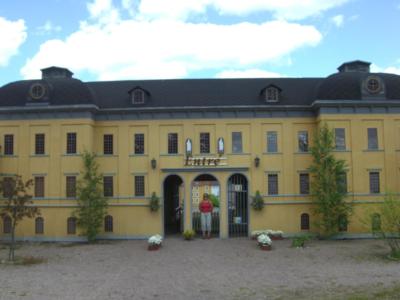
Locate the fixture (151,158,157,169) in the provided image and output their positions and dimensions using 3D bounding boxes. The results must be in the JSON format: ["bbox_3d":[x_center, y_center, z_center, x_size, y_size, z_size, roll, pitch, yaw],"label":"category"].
[{"bbox_3d":[-1.686,0.509,16.072,0.202,0.396,0.220,-1,-5,2],"label":"fixture"}]

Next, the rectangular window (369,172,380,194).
[{"bbox_3d":[6.076,1.158,15.248,0.348,0.746,0.091,-1,-4,2],"label":"rectangular window"}]

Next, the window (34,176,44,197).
[{"bbox_3d":[-5.458,1.267,14.979,0.334,0.727,0.100,-1,-4,1],"label":"window"}]

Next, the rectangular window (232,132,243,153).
[{"bbox_3d":[1.321,-0.250,15.486,0.349,0.727,0.100,-1,-4,1],"label":"rectangular window"}]

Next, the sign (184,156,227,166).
[{"bbox_3d":[0.219,0.429,16.024,1.569,0.384,0.100,-1,-5,2],"label":"sign"}]

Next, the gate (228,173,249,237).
[{"bbox_3d":[1.398,2.048,16.027,0.737,2.318,0.071,-1,-4,2],"label":"gate"}]

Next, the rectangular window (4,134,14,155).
[{"bbox_3d":[-6.928,-0.194,15.914,0.341,0.754,0.100,-1,-5,2],"label":"rectangular window"}]

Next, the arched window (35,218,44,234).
[{"bbox_3d":[-5.713,2.682,15.621,0.316,0.591,0.100,-1,-5,2],"label":"arched window"}]

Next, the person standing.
[{"bbox_3d":[0.210,2.384,15.902,0.485,1.660,0.320,-1,-6,2],"label":"person standing"}]

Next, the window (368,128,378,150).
[{"bbox_3d":[6.121,-0.390,15.553,0.357,0.791,0.100,-1,-5,2],"label":"window"}]

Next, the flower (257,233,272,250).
[{"bbox_3d":[1.849,2.617,12.491,0.427,0.495,0.405,-1,-4,1],"label":"flower"}]

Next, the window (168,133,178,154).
[{"bbox_3d":[-1.006,-0.248,16.271,0.375,0.790,0.100,-1,-5,2],"label":"window"}]

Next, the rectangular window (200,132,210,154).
[{"bbox_3d":[0.179,-0.263,16.238,0.373,0.773,0.100,-1,-5,2],"label":"rectangular window"}]

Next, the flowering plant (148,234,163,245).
[{"bbox_3d":[-1.327,2.676,13.093,0.419,0.308,0.420,-1,-6,2],"label":"flowering plant"}]

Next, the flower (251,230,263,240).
[{"bbox_3d":[2.048,3.033,15.560,0.454,0.313,0.424,-1,-4,2],"label":"flower"}]

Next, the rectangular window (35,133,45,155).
[{"bbox_3d":[-5.739,-0.203,15.818,0.348,0.760,0.091,-1,-4,2],"label":"rectangular window"}]

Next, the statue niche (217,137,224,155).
[{"bbox_3d":[0.739,-0.148,15.443,0.246,0.612,0.130,-1,-4,1],"label":"statue niche"}]

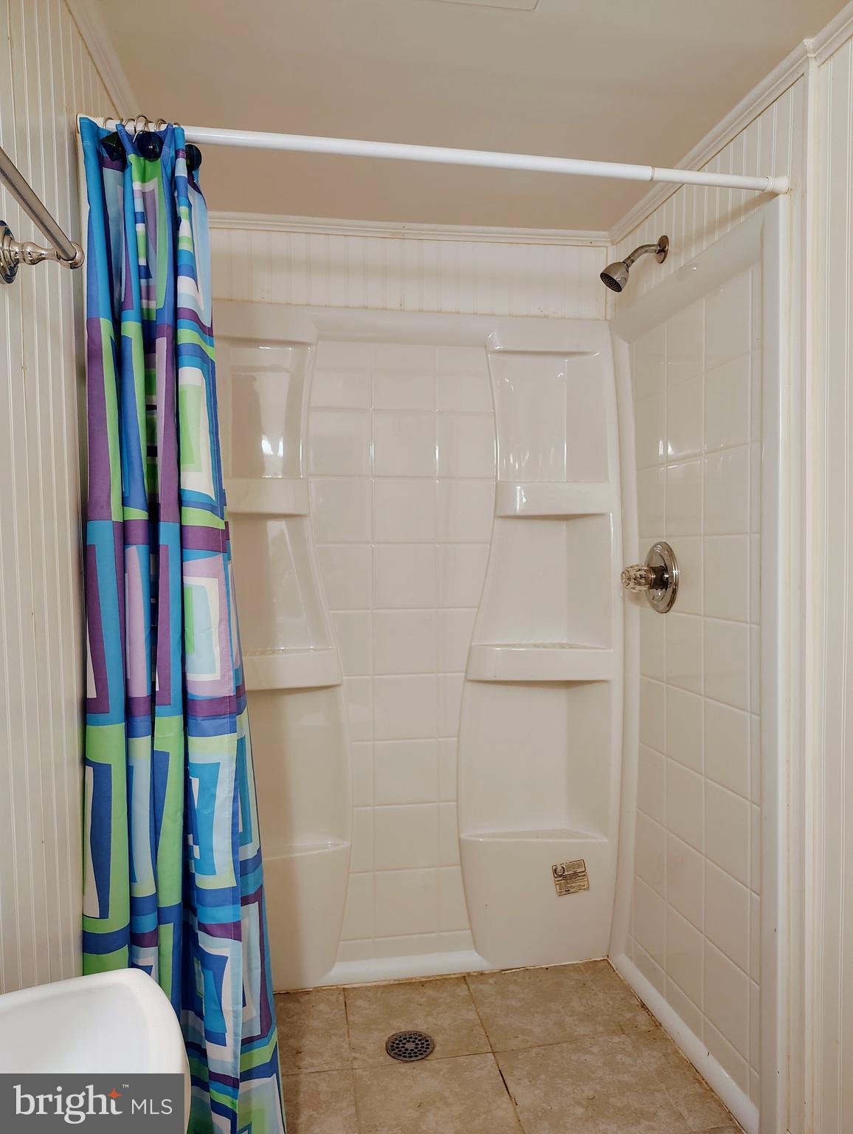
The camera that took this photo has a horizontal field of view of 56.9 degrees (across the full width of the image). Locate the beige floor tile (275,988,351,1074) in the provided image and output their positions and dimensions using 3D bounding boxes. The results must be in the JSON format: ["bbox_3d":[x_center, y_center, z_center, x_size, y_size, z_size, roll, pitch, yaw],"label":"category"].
[{"bbox_3d":[-0.366,1.174,1.979,0.337,0.010,0.327,-1,2,-9],"label":"beige floor tile"}]

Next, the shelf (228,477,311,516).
[{"bbox_3d":[-0.440,-0.183,2.032,0.293,0.100,0.102,-2,3,-17],"label":"shelf"}]

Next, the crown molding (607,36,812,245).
[{"bbox_3d":[0.585,-0.894,1.767,0.034,0.042,0.840,-1,1,-10],"label":"crown molding"}]

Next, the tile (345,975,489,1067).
[{"bbox_3d":[-0.038,1.120,1.948,0.325,0.010,0.325,-1,1,-10],"label":"tile"}]

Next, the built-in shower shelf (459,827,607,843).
[{"bbox_3d":[0.289,0.755,2.200,0.397,0.029,0.092,-1,2,-1],"label":"built-in shower shelf"}]

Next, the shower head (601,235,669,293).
[{"bbox_3d":[0.490,-0.722,1.875,0.161,0.142,0.069,-1,2,-9],"label":"shower head"}]

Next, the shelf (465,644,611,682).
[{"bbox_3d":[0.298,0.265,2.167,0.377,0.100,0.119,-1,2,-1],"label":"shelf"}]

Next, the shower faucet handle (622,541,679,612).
[{"bbox_3d":[0.518,0.025,1.873,0.115,0.167,0.165,-1,1,-10],"label":"shower faucet handle"}]

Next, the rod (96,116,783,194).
[{"bbox_3d":[0.061,-0.677,1.306,1.200,0.030,0.030,-1,1,-10],"label":"rod"}]

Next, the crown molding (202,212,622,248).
[{"bbox_3d":[-0.075,-0.893,2.076,1.200,0.040,0.034,-1,1,-10],"label":"crown molding"}]

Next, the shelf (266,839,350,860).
[{"bbox_3d":[-0.381,0.774,2.091,0.381,0.030,0.088,-2,3,-17],"label":"shelf"}]

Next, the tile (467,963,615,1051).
[{"bbox_3d":[0.303,1.159,2.080,0.336,0.010,0.326,-1,2,-9],"label":"tile"}]

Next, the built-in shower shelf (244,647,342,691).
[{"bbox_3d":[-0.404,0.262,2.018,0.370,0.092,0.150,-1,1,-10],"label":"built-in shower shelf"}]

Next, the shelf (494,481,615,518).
[{"bbox_3d":[0.346,-0.186,2.150,0.325,0.090,0.140,-1,1,-10],"label":"shelf"}]

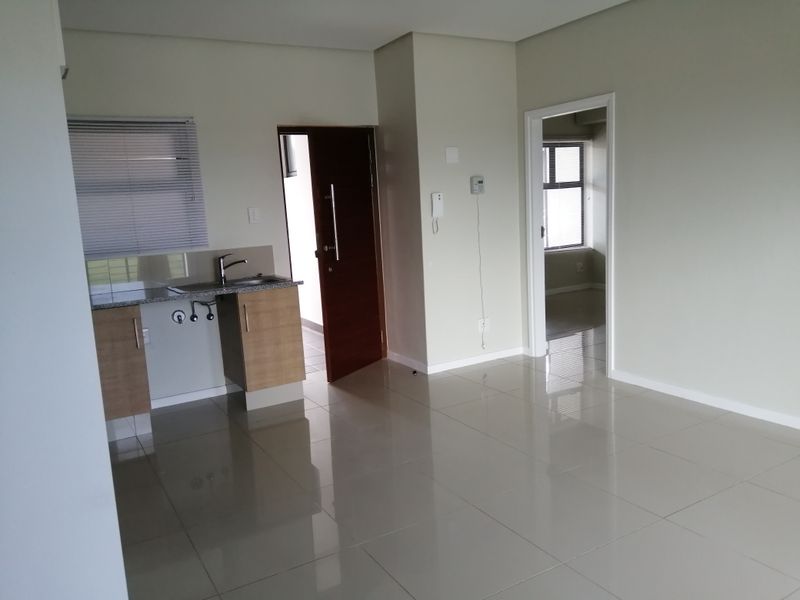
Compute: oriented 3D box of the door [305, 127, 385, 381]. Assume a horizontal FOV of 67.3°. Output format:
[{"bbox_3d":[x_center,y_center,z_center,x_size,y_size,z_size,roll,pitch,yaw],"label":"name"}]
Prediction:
[{"bbox_3d":[-0.435,-0.394,5.207,0.045,2.031,0.853,2,10,31],"label":"door"}]

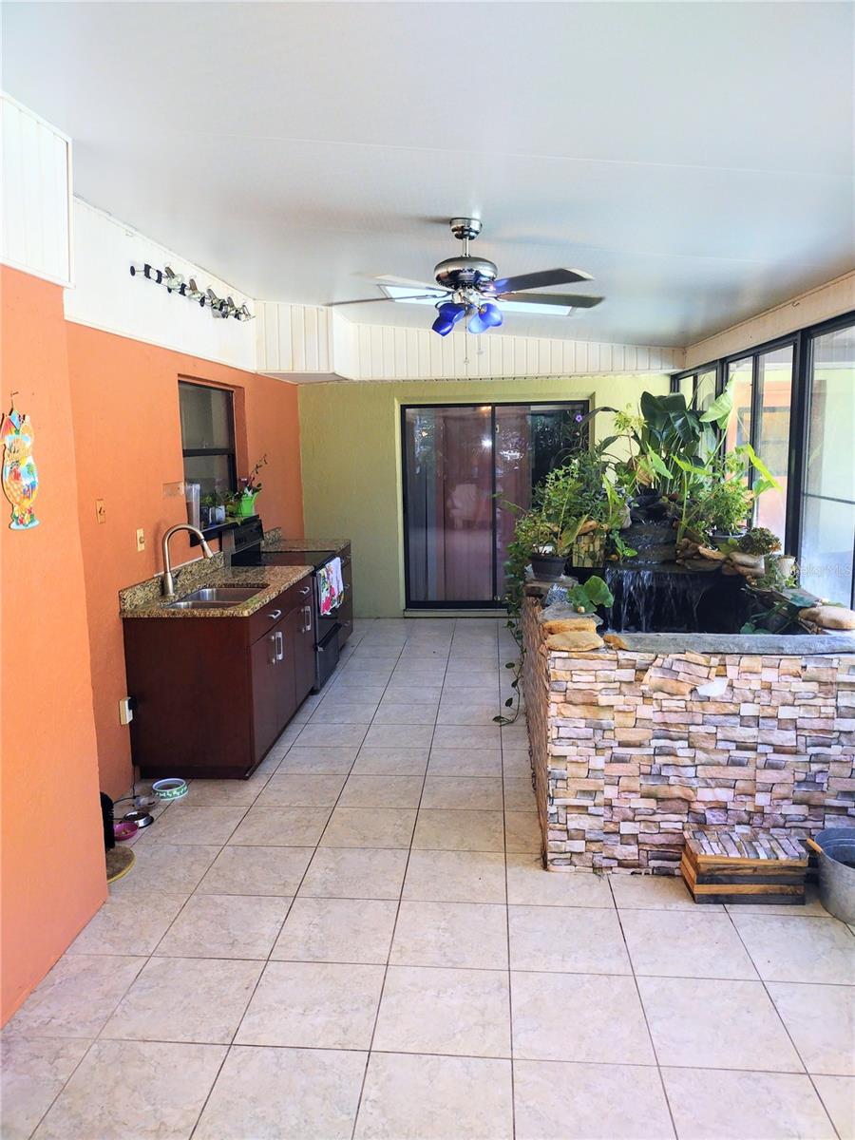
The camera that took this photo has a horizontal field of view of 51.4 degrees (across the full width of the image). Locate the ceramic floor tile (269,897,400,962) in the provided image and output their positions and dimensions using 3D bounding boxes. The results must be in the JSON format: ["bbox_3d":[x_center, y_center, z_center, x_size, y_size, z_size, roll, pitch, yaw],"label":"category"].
[{"bbox_3d":[-0.321,1.307,3.220,0.405,0.010,0.417,0,8,4],"label":"ceramic floor tile"}]

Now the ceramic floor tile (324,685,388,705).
[{"bbox_3d":[-0.511,0.872,6.187,0.405,0.010,0.417,0,8,4],"label":"ceramic floor tile"}]

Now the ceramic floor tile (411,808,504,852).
[{"bbox_3d":[0.149,1.181,4.019,0.403,0.010,0.423,0,8,4],"label":"ceramic floor tile"}]

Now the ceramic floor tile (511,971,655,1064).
[{"bbox_3d":[0.467,1.385,2.761,0.408,0.010,0.420,0,9,4],"label":"ceramic floor tile"}]

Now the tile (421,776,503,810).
[{"bbox_3d":[0.180,1.120,4.440,0.403,0.010,0.423,0,8,4],"label":"tile"}]

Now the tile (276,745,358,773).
[{"bbox_3d":[-0.607,1.060,4.946,0.408,0.010,0.420,0,9,4],"label":"tile"}]

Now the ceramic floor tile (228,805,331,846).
[{"bbox_3d":[-0.667,1.181,4.089,0.405,0.010,0.417,0,8,4],"label":"ceramic floor tile"}]

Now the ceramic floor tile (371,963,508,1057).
[{"bbox_3d":[0.056,1.383,2.792,0.408,0.010,0.420,0,9,4],"label":"ceramic floor tile"}]

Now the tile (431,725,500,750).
[{"bbox_3d":[0.243,0.999,5.288,0.405,0.010,0.417,0,8,4],"label":"tile"}]

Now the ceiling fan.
[{"bbox_3d":[0.162,-1.243,3.814,1.290,0.470,1.240,0,9,2],"label":"ceiling fan"}]

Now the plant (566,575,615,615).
[{"bbox_3d":[0.737,0.110,4.023,0.210,0.180,0.200,0,8,4],"label":"plant"}]

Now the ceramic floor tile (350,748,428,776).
[{"bbox_3d":[-0.196,1.062,4.915,0.408,0.010,0.420,0,9,4],"label":"ceramic floor tile"}]

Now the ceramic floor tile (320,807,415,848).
[{"bbox_3d":[-0.260,1.189,4.078,0.408,0.010,0.420,0,9,4],"label":"ceramic floor tile"}]

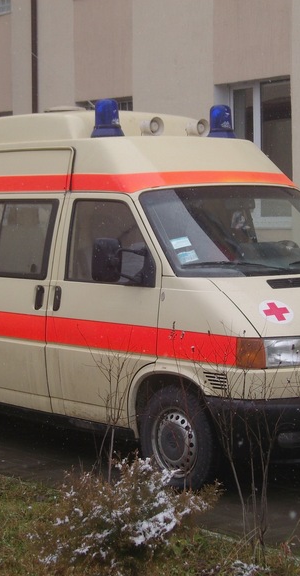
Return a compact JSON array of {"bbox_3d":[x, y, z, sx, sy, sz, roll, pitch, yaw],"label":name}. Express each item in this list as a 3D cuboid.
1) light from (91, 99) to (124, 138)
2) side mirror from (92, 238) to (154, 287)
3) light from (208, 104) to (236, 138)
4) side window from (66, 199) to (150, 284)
[{"bbox_3d":[-0.274,-1.092,9.031,0.215,0.255,0.215,-1,4,0],"label":"light"},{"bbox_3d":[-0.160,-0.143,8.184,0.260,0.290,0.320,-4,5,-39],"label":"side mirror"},{"bbox_3d":[0.492,-1.143,9.656,0.215,0.255,0.215,-1,4,0],"label":"light"},{"bbox_3d":[-0.218,-0.287,8.505,0.050,0.521,0.885,11,-4,-39],"label":"side window"}]

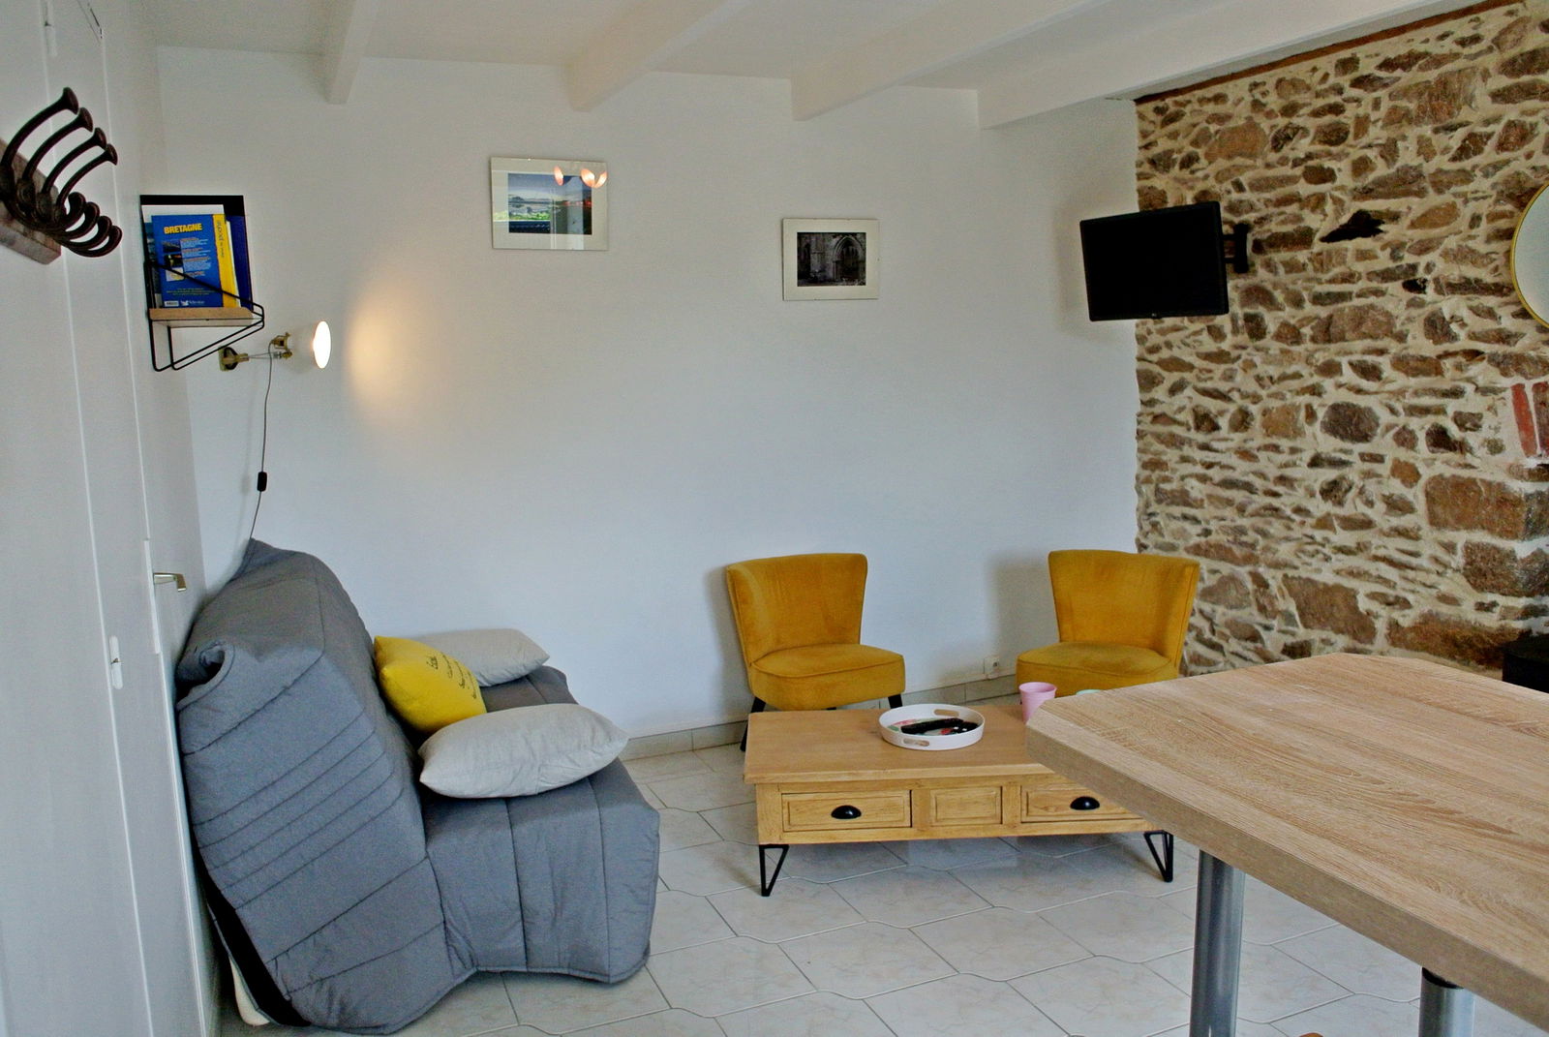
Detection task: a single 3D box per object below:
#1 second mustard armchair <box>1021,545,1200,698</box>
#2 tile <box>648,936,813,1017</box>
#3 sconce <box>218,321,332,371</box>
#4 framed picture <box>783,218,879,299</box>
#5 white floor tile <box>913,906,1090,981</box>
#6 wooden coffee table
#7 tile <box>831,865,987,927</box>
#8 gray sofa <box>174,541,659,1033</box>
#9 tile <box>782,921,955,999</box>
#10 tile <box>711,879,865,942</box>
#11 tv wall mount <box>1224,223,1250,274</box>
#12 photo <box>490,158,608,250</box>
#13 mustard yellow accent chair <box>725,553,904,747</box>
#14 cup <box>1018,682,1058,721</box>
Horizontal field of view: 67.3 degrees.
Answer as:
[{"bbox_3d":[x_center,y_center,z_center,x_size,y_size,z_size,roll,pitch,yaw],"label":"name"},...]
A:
[{"bbox_3d":[1.173,0.522,4.177,0.545,0.710,0.550,5,11,36],"label":"second mustard armchair"},{"bbox_3d":[-0.112,1.085,2.757,0.332,0.010,0.332,-5,8,-22],"label":"tile"},{"bbox_3d":[-1.515,-0.520,3.534,0.330,0.150,0.160,-3,9,-13],"label":"sconce"},{"bbox_3d":[0.218,-0.980,4.405,0.398,0.302,0.017,-5,9,-23],"label":"framed picture"},{"bbox_3d":[0.554,1.047,2.862,0.332,0.010,0.332,-5,8,-22],"label":"white floor tile"},{"bbox_3d":[0.521,0.799,3.373,1.187,0.361,0.542,-2,8,1],"label":"wooden coffee table"},{"bbox_3d":[0.360,1.020,3.137,0.332,0.010,0.332,-5,8,-22],"label":"tile"},{"bbox_3d":[-1.031,0.603,3.263,0.990,0.930,1.460,-5,9,-21],"label":"gray sofa"},{"bbox_3d":[0.221,1.067,2.809,0.332,0.010,0.332,-5,8,-22],"label":"tile"},{"bbox_3d":[0.026,1.039,3.084,0.332,0.010,0.332,-5,8,-22],"label":"tile"},{"bbox_3d":[1.647,-1.013,4.423,0.300,0.200,0.130,-5,9,-23],"label":"tv wall mount"},{"bbox_3d":[-0.764,-1.070,3.970,0.399,0.303,0.018,-5,8,-22],"label":"photo"},{"bbox_3d":[0.170,0.533,4.272,0.545,0.710,0.550,-5,9,-23],"label":"mustard yellow accent chair"},{"bbox_3d":[0.785,0.556,3.450,0.112,0.108,0.112,-1,9,0],"label":"cup"}]

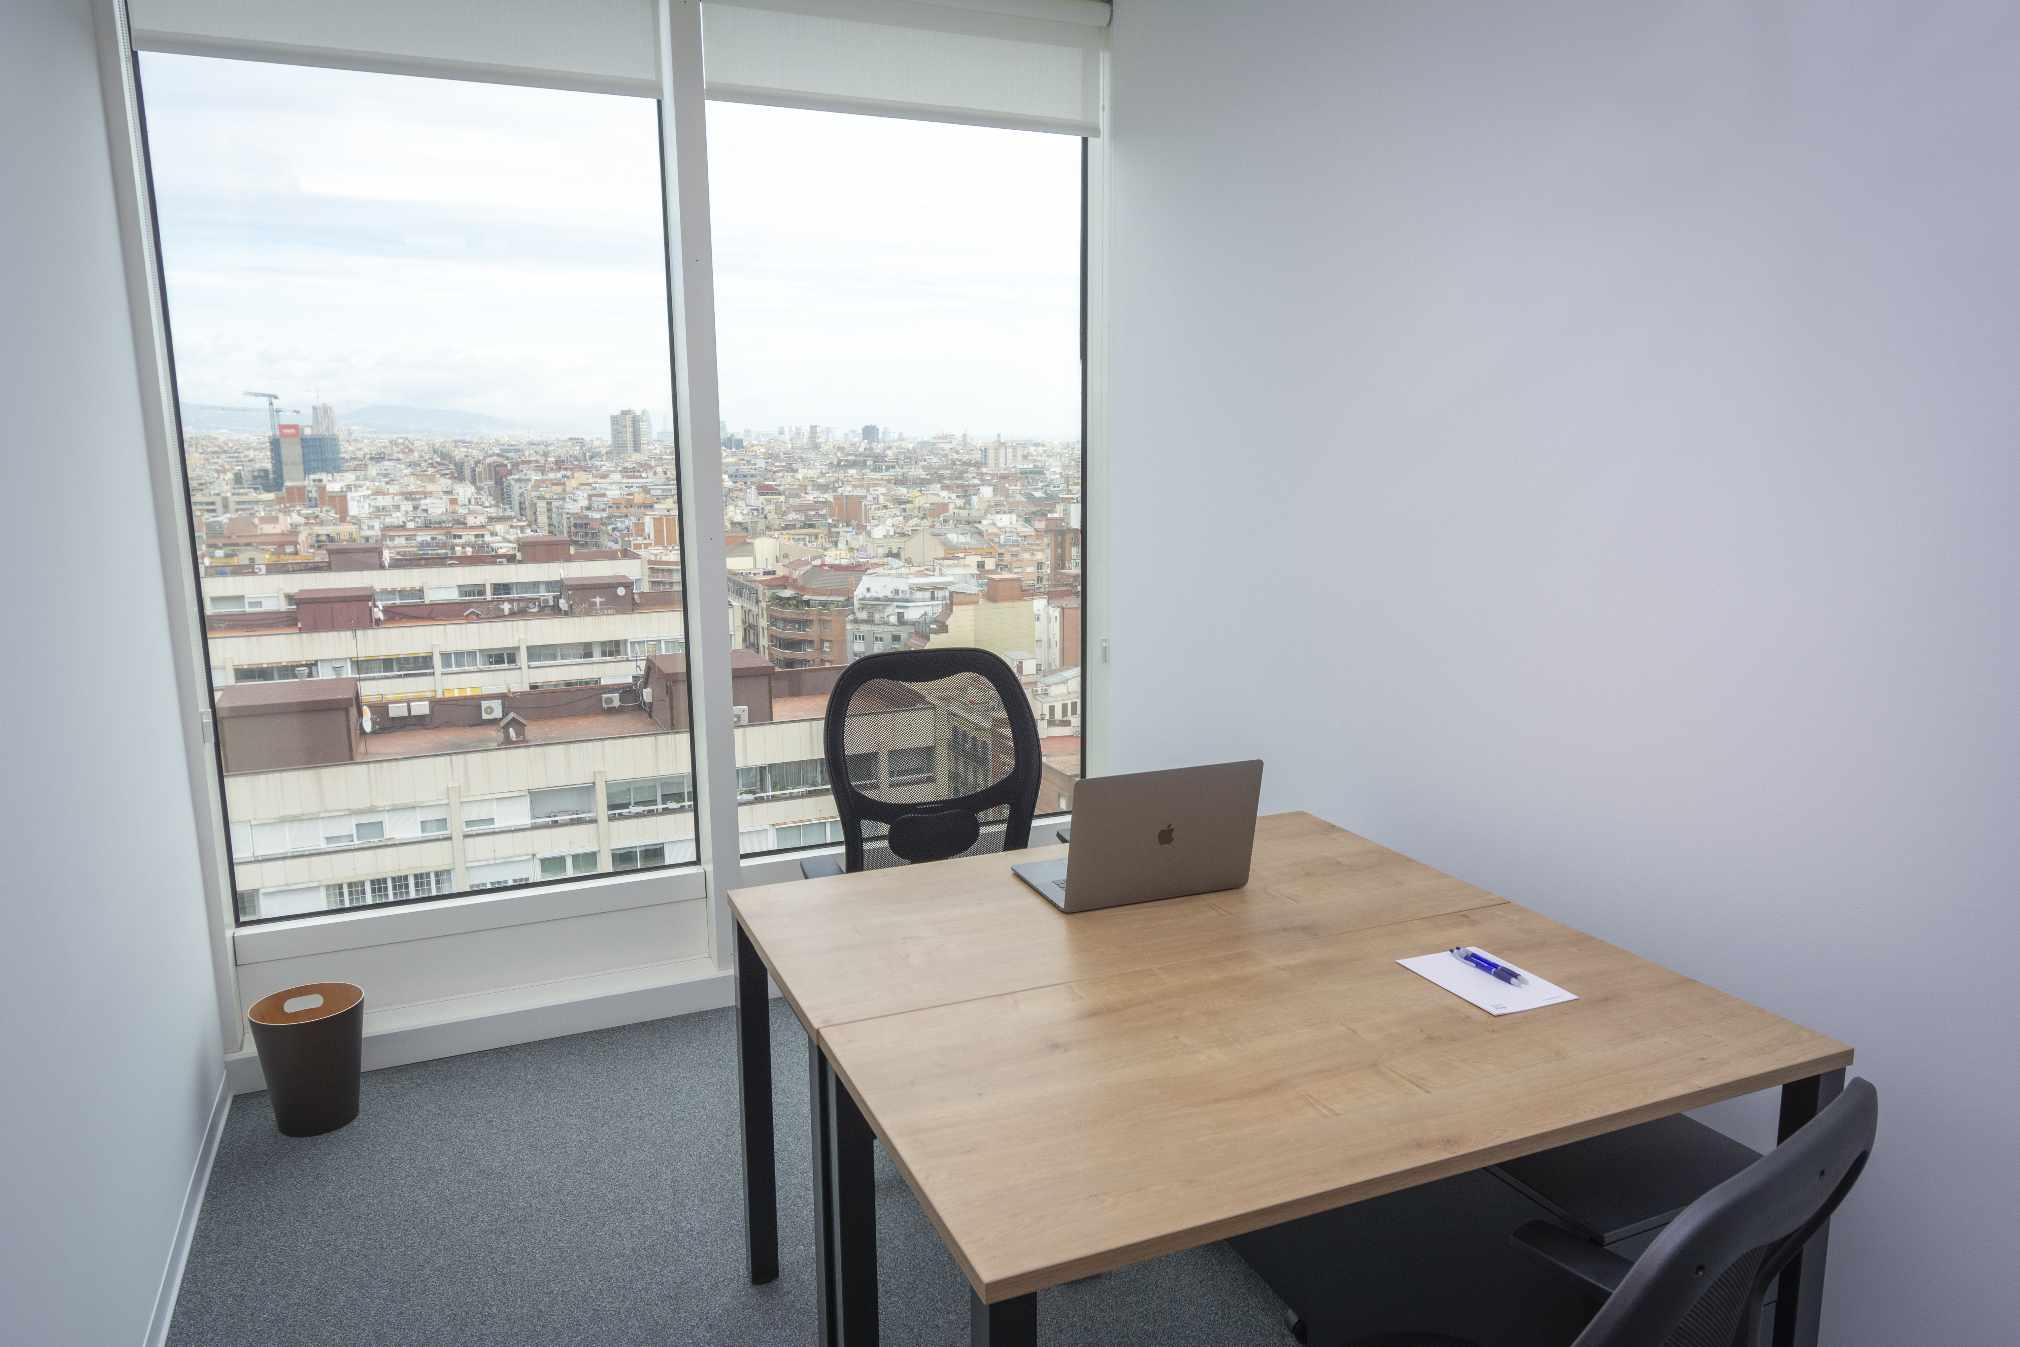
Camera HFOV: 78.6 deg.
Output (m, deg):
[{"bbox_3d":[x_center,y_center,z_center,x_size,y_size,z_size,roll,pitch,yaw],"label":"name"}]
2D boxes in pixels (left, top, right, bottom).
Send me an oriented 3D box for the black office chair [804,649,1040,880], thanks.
[{"bbox_3d":[-0.084,0.530,2.553,0.673,1.085,0.663,-4,10,-20],"label":"black office chair"}]

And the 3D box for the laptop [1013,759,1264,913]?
[{"bbox_3d":[0.219,0.258,2.194,0.351,0.244,0.278,-4,10,-21],"label":"laptop"}]

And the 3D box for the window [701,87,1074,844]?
[{"bbox_3d":[-0.271,-0.551,3.628,1.149,2.157,0.091,-5,11,-24],"label":"window"}]

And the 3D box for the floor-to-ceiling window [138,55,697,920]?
[{"bbox_3d":[-1.407,-0.460,3.114,1.149,2.157,0.091,-5,11,-24],"label":"floor-to-ceiling window"}]

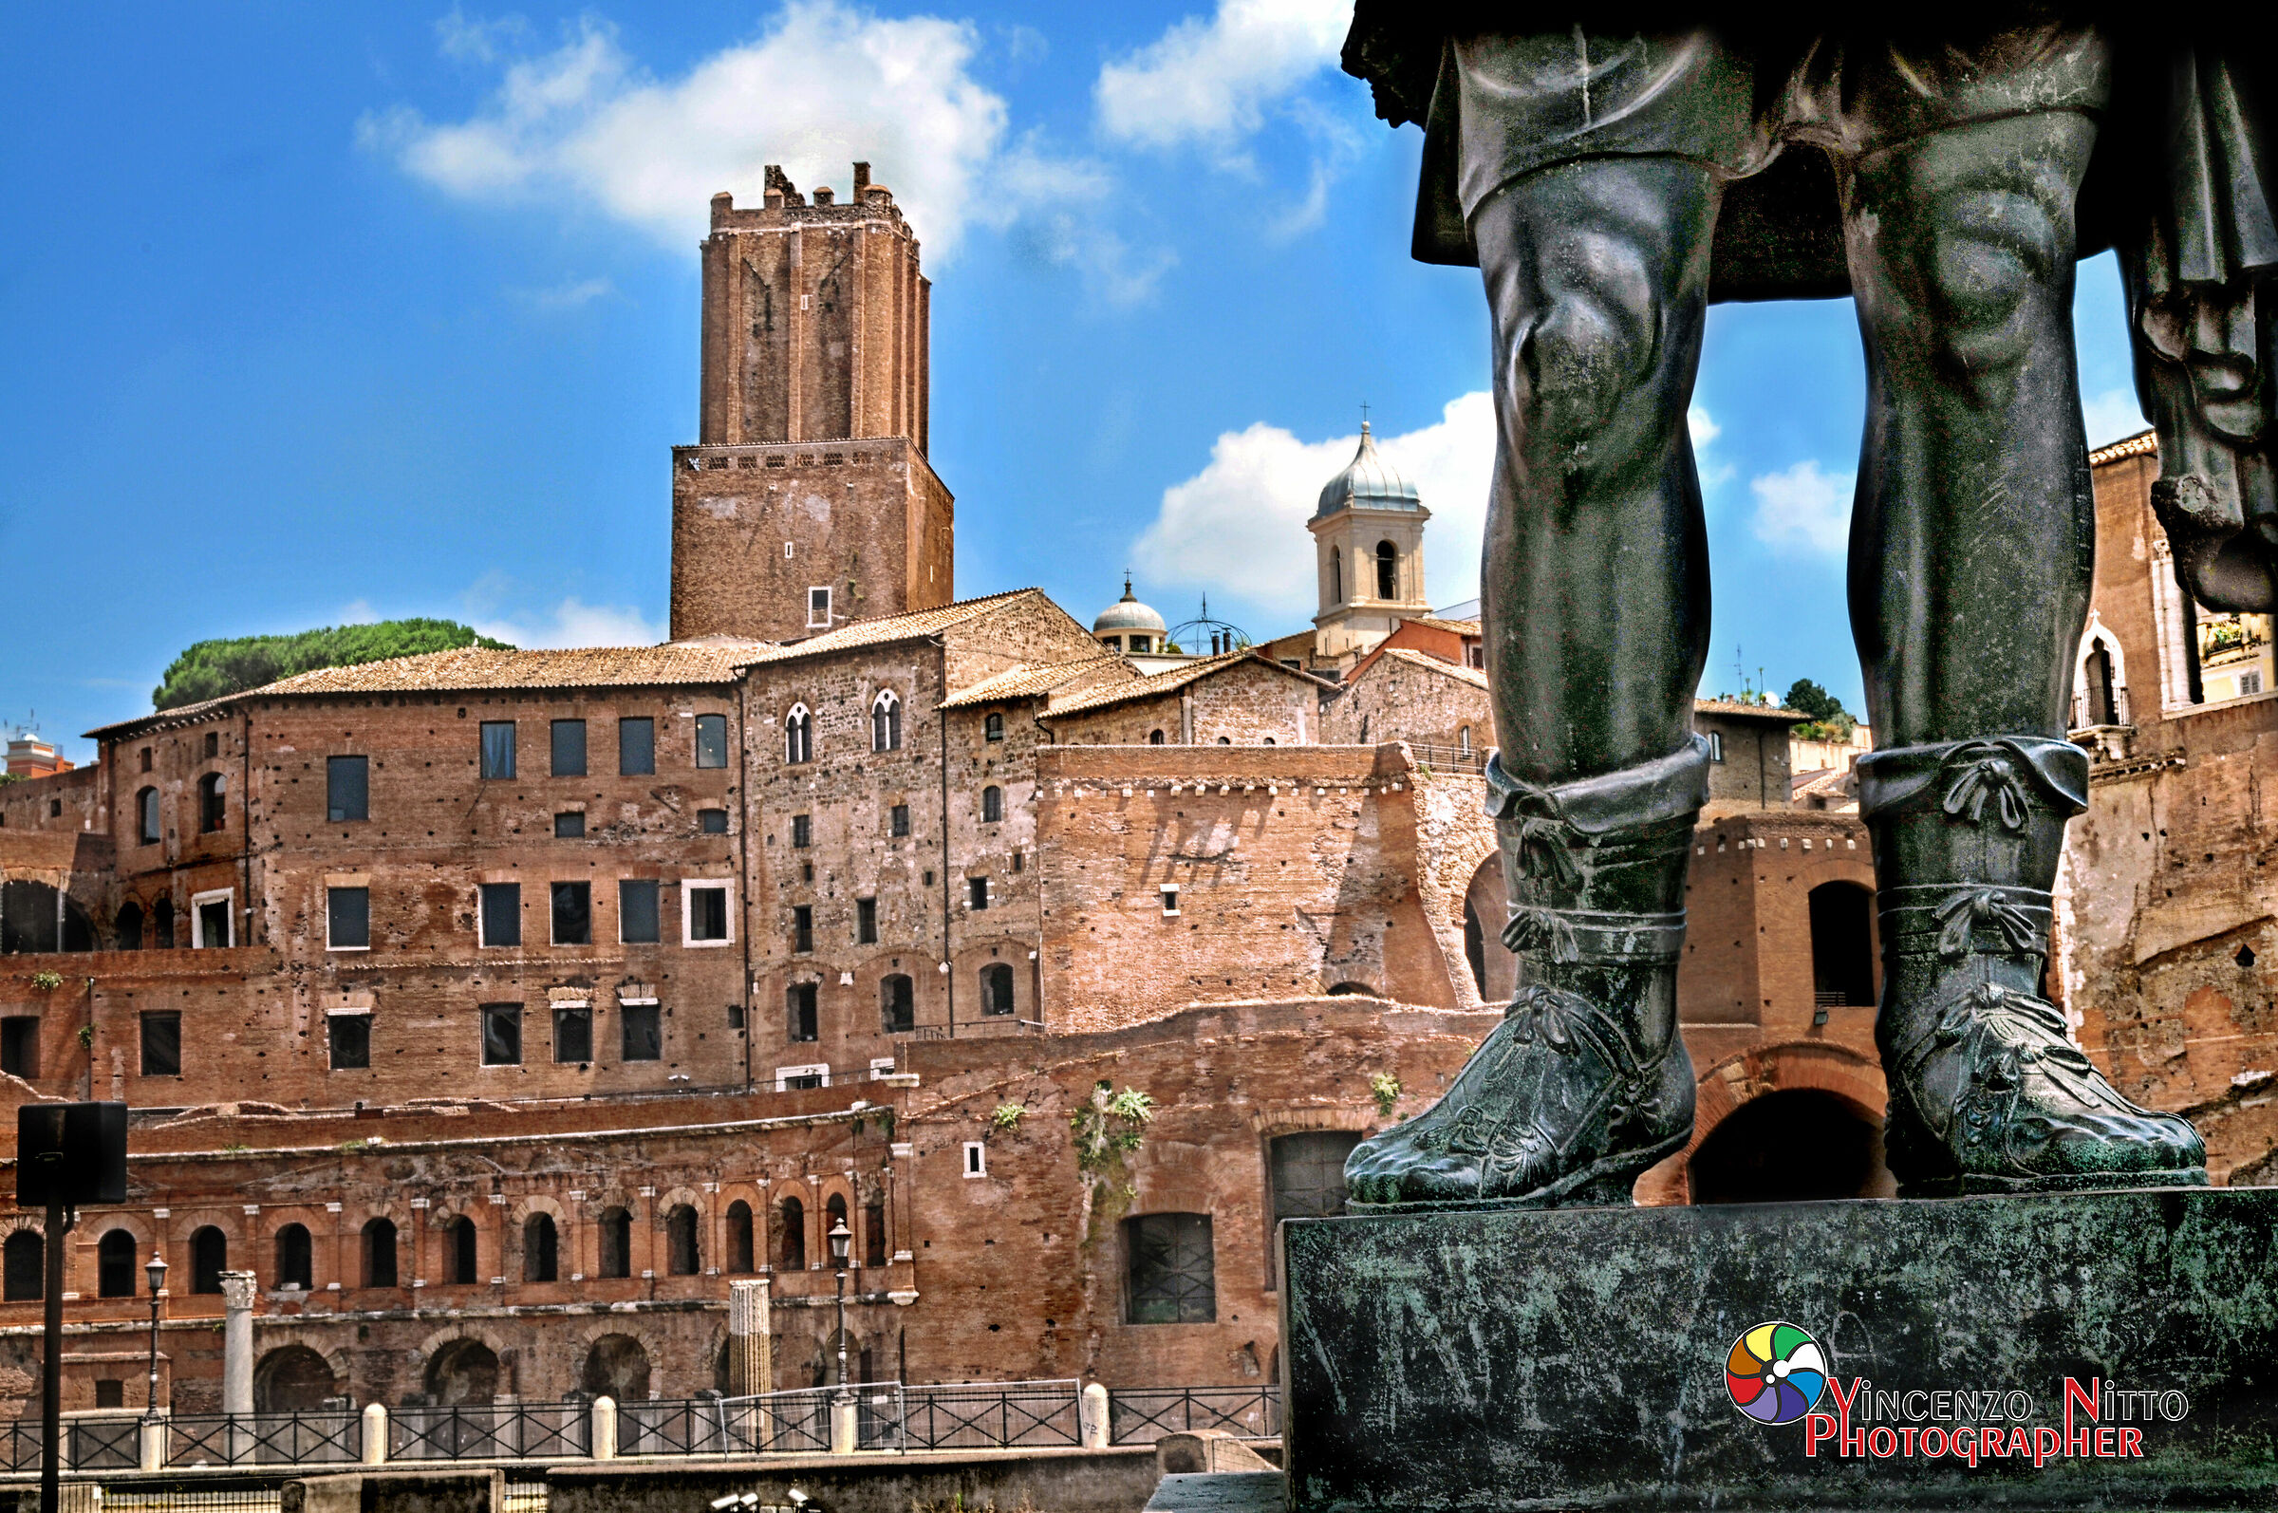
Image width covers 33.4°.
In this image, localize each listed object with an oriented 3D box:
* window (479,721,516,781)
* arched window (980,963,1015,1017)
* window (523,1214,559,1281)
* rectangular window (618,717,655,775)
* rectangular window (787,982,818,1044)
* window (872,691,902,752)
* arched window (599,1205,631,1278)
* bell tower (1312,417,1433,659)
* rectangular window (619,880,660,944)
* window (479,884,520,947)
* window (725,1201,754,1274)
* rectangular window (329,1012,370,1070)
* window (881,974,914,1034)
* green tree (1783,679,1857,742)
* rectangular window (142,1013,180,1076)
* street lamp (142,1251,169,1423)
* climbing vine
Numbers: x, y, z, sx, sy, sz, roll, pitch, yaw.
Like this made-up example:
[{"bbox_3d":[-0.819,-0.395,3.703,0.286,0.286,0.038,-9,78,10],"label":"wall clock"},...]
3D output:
[{"bbox_3d":[-22.211,-0.199,131.521,1.270,2.000,0.300,-2,-8,-4],"label":"window"},{"bbox_3d":[-4.445,7.536,122.027,1.513,1.633,0.300,-10,-11,43],"label":"arched window"},{"bbox_3d":[-18.848,15.570,120.199,1.250,2.180,0.400,-6,-9,23],"label":"window"},{"bbox_3d":[-17.195,-0.344,129.940,1.172,1.945,0.300,-1,-8,-6],"label":"rectangular window"},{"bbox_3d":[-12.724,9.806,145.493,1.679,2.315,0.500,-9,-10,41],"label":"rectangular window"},{"bbox_3d":[-8.287,-1.142,126.290,1.136,1.944,0.300,-8,-10,37],"label":"window"},{"bbox_3d":[-18.594,17.420,135.979,1.620,2.591,0.500,-7,-9,34],"label":"arched window"},{"bbox_3d":[14.191,-12.940,231.682,5.533,14.661,5.533,1,-8,-23],"label":"bell tower"},{"bbox_3d":[-17.279,5.395,131.069,1.390,2.220,0.300,-2,-8,-4],"label":"rectangular window"},{"bbox_3d":[-21.666,5.419,128.640,1.275,2.095,0.300,-1,-8,-6],"label":"window"},{"bbox_3d":[-13.677,16.688,131.727,0.500,2.511,1.668,5,-10,-42],"label":"window"},{"bbox_3d":[-26.968,9.724,129.782,1.370,1.950,0.300,-2,-8,-4],"label":"rectangular window"},{"bbox_3d":[-7.876,8.157,124.945,1.358,1.848,0.300,-8,-10,37],"label":"window"},{"bbox_3d":[46.159,-3.021,257.453,4.548,4.548,4.309,-2,-8,0],"label":"green tree"},{"bbox_3d":[-32.727,9.597,126.867,1.245,2.117,0.300,-1,-8,-6],"label":"rectangular window"},{"bbox_3d":[-21.049,12.420,81.173,0.510,3.660,0.510,-2,-8,0],"label":"street lamp"},{"bbox_3d":[-0.661,11.294,106.598,2.430,4.430,0.700,0,-8,-18],"label":"climbing vine"}]

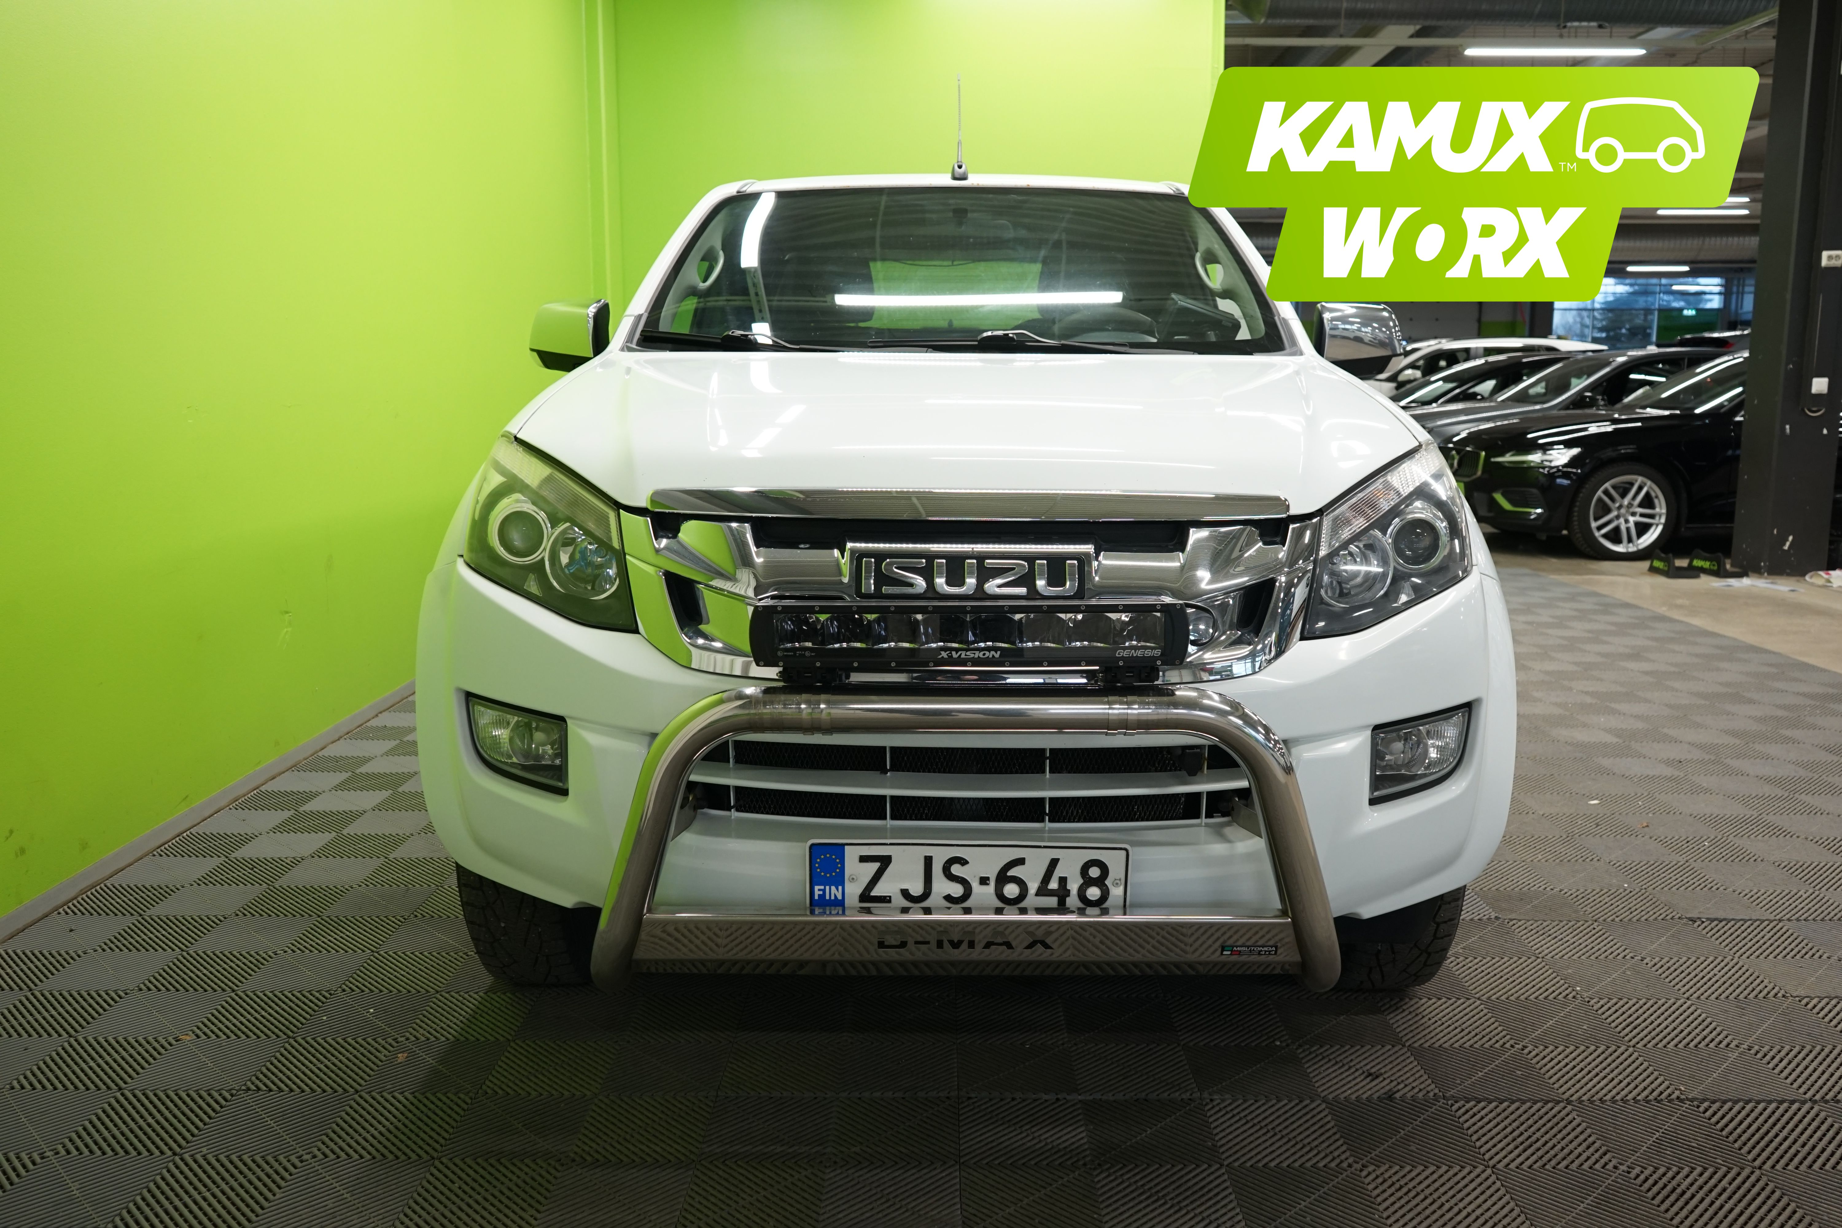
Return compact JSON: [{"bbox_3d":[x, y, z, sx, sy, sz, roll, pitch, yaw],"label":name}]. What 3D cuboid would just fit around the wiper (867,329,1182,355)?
[{"bbox_3d":[0.224,-0.591,3.120,0.690,0.065,0.100,-1,9,-4],"label":"wiper"}]

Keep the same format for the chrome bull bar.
[{"bbox_3d":[0.061,0.291,1.913,0.990,0.420,0.210,0,9,1],"label":"chrome bull bar"}]

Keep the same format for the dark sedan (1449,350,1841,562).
[{"bbox_3d":[6.253,-1.217,10.426,4.760,1.430,1.850,0,9,-1],"label":"dark sedan"}]

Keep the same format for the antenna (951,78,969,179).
[{"bbox_3d":[0.108,-1.364,4.016,0.050,0.295,0.110,0,9,1],"label":"antenna"}]

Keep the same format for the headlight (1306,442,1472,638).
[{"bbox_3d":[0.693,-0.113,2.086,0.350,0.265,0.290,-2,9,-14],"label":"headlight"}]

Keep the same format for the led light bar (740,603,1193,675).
[{"bbox_3d":[0.060,0.027,1.821,0.555,0.090,0.085,0,9,1],"label":"led light bar"}]

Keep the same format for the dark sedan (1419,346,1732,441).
[{"bbox_3d":[6.400,-1.692,13.351,4.850,1.470,1.860,0,9,-1],"label":"dark sedan"}]

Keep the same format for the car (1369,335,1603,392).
[{"bbox_3d":[6.172,-2.430,17.425,4.400,1.640,1.820,0,9,-1],"label":"car"}]

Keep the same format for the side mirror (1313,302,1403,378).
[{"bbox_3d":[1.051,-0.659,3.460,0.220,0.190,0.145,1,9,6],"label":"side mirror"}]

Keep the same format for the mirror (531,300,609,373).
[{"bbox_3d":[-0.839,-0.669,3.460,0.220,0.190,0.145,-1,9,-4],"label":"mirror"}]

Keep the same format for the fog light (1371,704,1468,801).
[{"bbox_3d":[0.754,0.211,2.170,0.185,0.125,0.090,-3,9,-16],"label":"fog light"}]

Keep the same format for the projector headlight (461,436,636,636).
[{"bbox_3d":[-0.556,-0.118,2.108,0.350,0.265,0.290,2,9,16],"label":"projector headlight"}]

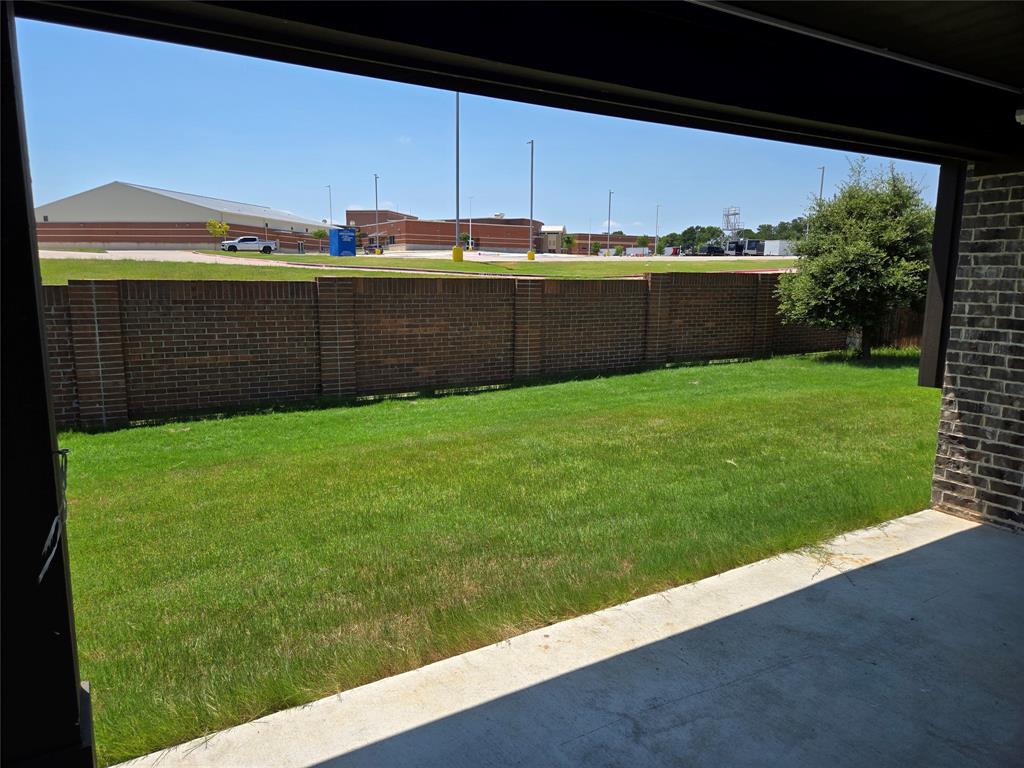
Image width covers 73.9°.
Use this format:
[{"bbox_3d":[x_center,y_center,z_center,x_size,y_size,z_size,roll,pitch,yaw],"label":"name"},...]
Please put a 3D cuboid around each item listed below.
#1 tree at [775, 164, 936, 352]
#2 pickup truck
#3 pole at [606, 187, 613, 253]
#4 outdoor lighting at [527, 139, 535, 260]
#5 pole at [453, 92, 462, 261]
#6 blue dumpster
[{"bbox_3d":[7.742,-2.646,14.666,3.400,4.220,3.400,-5,10,-29],"label":"tree"},{"bbox_3d":[-30.304,-16.005,78.457,5.850,1.930,2.050,-4,10,-28],"label":"pickup truck"},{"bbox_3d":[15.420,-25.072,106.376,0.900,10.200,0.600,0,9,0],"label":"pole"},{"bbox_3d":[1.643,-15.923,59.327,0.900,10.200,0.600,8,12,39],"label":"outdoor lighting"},{"bbox_3d":[-3.127,-12.102,38.606,0.700,10.200,0.600,8,12,39],"label":"pole"},{"bbox_3d":[-13.087,-10.879,52.440,1.450,2.100,1.450,-7,12,-38],"label":"blue dumpster"}]

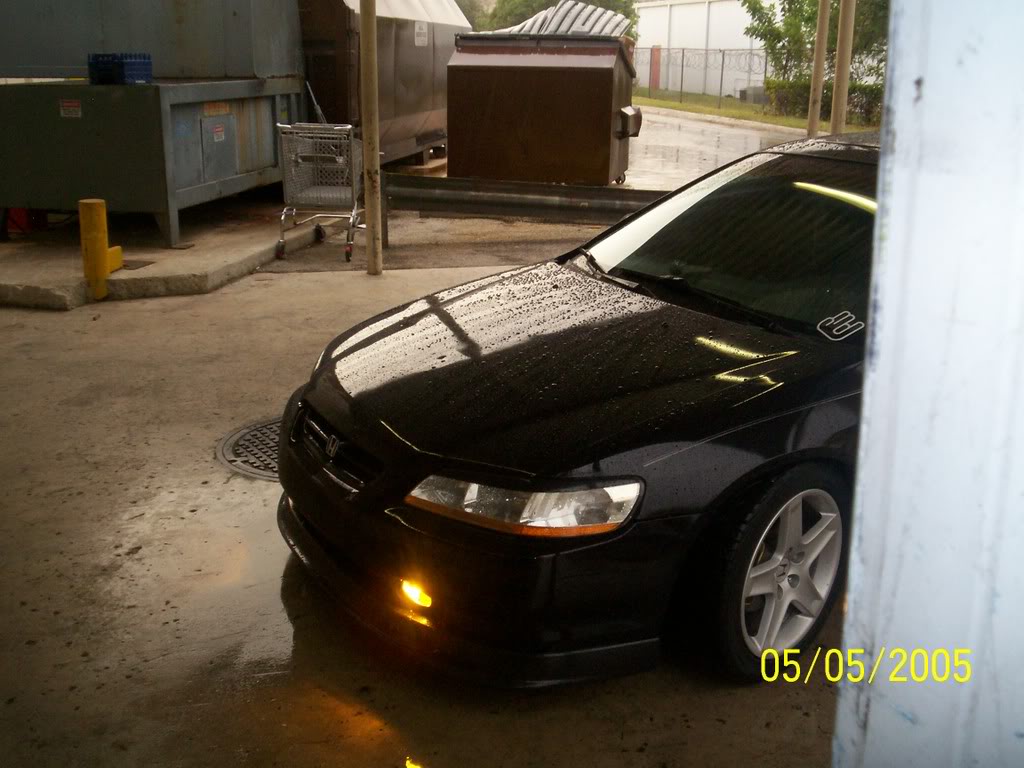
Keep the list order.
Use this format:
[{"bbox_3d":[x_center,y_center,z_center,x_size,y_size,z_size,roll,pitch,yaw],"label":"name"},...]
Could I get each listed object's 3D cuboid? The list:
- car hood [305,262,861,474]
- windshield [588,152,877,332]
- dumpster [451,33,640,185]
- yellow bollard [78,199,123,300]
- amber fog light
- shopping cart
[{"bbox_3d":[0.073,-0.137,3.243,1.376,0.190,1.450,-19,24,-31],"label":"car hood"},{"bbox_3d":[0.950,-0.578,3.751,0.988,0.103,1.410,-37,32,-22],"label":"windshield"},{"bbox_3d":[0.371,-3.247,12.536,2.064,1.622,1.300,6,17,18],"label":"dumpster"},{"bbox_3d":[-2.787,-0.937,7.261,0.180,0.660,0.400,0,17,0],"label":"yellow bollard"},{"bbox_3d":[-0.217,0.504,2.620,0.110,0.060,0.070,14,21,39],"label":"amber fog light"},{"bbox_3d":[-1.473,-1.605,8.804,0.590,1.040,0.930,3,17,11],"label":"shopping cart"}]

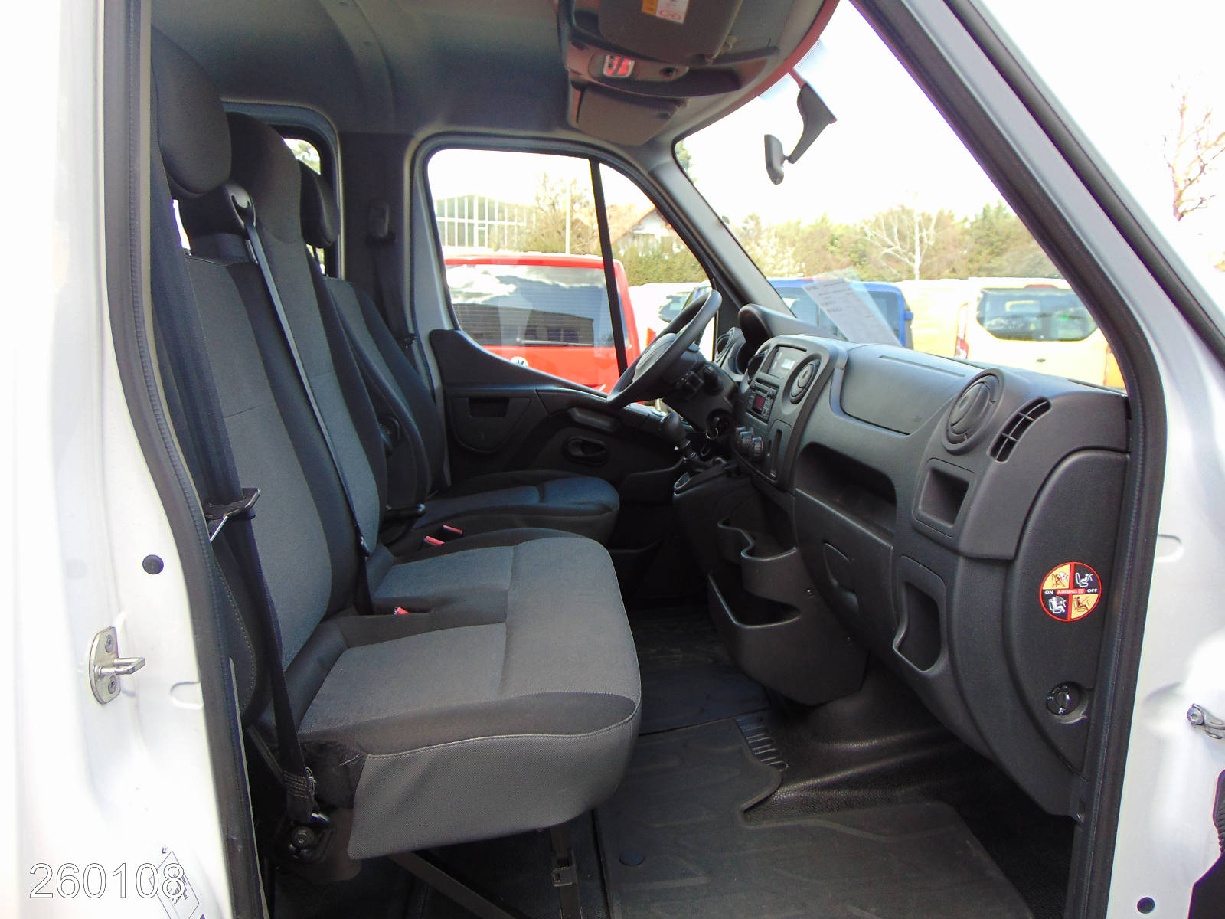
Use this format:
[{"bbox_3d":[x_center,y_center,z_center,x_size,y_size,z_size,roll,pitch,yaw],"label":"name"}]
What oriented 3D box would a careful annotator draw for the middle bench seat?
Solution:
[{"bbox_3d":[-0.355,-0.074,1.519,0.742,1.107,0.968,-1,10,-5],"label":"middle bench seat"}]

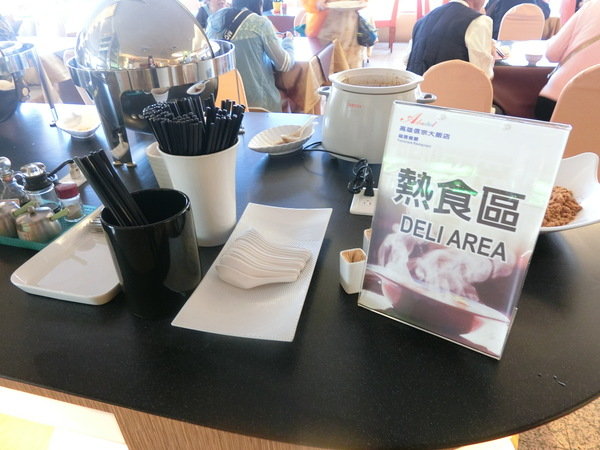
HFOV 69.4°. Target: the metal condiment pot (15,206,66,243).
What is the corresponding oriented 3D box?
[{"bbox_3d":[-0.536,-0.011,0.884,0.084,0.055,0.080,-3,31,0],"label":"metal condiment pot"}]

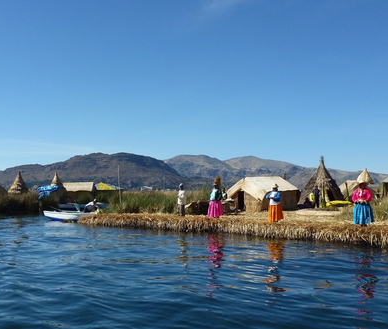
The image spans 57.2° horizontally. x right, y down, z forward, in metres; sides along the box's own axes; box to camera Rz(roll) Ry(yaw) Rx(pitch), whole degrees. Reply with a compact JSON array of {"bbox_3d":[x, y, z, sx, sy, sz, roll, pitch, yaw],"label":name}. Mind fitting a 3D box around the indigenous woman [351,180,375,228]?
[{"bbox_3d":[5.752,1.345,12.136,0.760,1.580,0.530,-2,-5,29],"label":"indigenous woman"}]

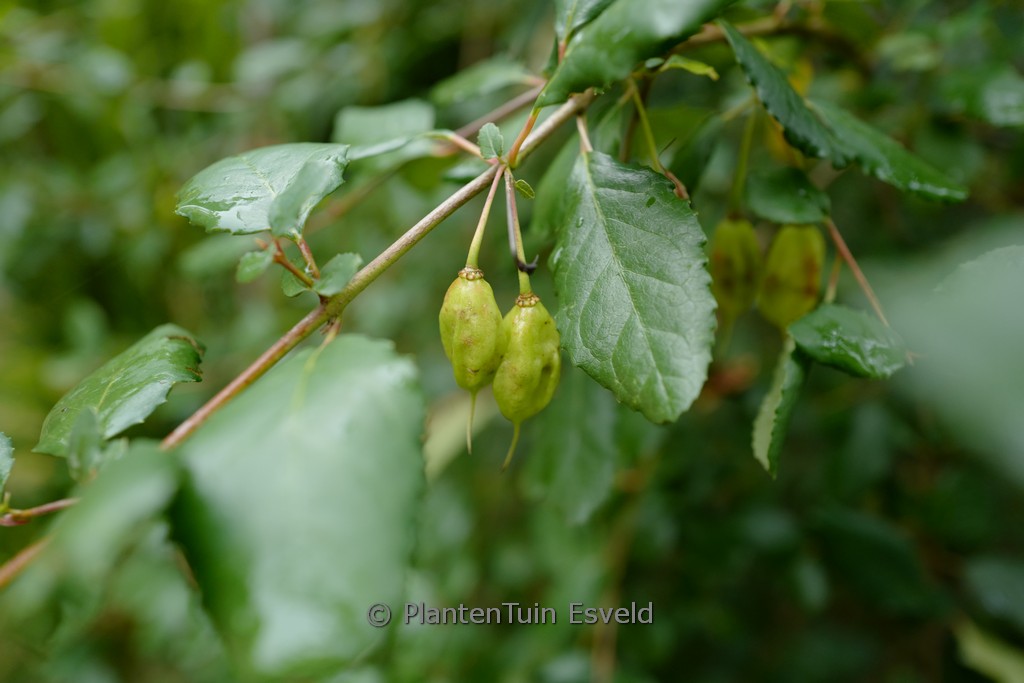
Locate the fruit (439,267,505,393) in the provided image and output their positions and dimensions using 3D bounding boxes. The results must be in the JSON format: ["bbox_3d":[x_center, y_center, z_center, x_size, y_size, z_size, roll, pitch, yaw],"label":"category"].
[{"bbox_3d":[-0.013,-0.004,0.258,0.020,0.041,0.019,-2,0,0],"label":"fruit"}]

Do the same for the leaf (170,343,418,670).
[{"bbox_3d":[-0.052,0.039,0.205,0.056,0.088,0.018,-4,-26,-2],"label":"leaf"}]

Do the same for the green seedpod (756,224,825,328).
[{"bbox_3d":[0.108,-0.025,0.310,0.024,0.044,0.023,8,0,0],"label":"green seedpod"}]

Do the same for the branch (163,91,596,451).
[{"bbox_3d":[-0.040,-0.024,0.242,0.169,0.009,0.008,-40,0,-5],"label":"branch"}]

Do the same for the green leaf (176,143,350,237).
[{"bbox_3d":[-0.078,-0.048,0.250,0.052,0.016,0.046,-25,42,-16],"label":"green leaf"}]

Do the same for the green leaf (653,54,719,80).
[{"bbox_3d":[0.063,-0.100,0.290,0.024,0.008,0.009,7,12,4],"label":"green leaf"}]

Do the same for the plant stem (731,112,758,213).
[{"bbox_3d":[0.082,-0.065,0.282,0.005,0.037,0.005,13,-7,0],"label":"plant stem"}]

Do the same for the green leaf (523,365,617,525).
[{"bbox_3d":[0.026,0.043,0.360,0.043,0.081,0.016,0,-12,0],"label":"green leaf"}]

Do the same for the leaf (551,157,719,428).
[{"bbox_3d":[0.040,-0.018,0.260,0.052,0.098,0.016,-18,-17,-2],"label":"leaf"}]

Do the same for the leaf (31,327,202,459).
[{"bbox_3d":[-0.118,0.015,0.240,0.052,0.013,0.032,-34,47,-13],"label":"leaf"}]

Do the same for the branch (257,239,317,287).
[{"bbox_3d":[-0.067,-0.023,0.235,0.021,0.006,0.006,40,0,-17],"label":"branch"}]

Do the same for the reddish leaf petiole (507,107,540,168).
[{"bbox_3d":[0.003,-0.065,0.255,0.003,0.021,0.004,24,9,0],"label":"reddish leaf petiole"}]

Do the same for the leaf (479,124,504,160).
[{"bbox_3d":[-0.007,-0.065,0.258,0.008,0.012,0.004,-11,-6,-2],"label":"leaf"}]

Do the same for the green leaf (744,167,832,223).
[{"bbox_3d":[0.094,-0.050,0.272,0.029,0.008,0.022,14,55,18],"label":"green leaf"}]

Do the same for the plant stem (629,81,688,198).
[{"bbox_3d":[0.053,-0.072,0.285,0.006,0.046,0.006,-26,0,0],"label":"plant stem"}]

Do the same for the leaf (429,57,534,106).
[{"bbox_3d":[-0.011,-0.101,0.310,0.038,0.010,0.026,-11,48,-19],"label":"leaf"}]

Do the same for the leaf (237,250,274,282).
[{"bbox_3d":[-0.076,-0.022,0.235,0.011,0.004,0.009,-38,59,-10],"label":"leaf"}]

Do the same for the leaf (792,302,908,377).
[{"bbox_3d":[0.129,0.000,0.305,0.046,0.014,0.032,8,38,1],"label":"leaf"}]

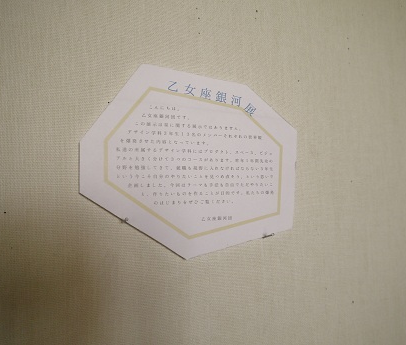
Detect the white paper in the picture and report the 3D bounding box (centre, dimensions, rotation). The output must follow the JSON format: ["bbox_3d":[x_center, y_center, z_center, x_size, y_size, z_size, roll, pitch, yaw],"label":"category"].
[{"bbox_3d":[-0.003,-0.012,0.427,0.265,0.218,0.006,0,-5,-20],"label":"white paper"}]

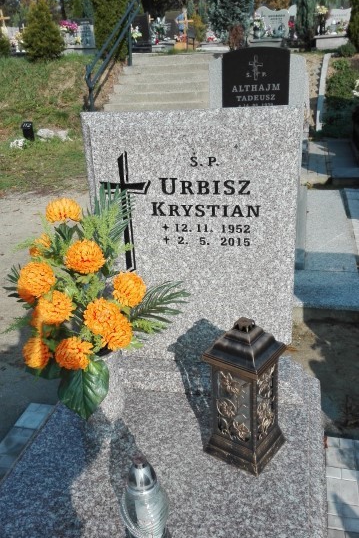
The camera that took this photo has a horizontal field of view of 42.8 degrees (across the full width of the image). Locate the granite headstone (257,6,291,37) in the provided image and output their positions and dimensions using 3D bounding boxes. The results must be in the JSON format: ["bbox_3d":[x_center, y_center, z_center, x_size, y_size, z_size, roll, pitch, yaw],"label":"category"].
[{"bbox_3d":[2.628,-6.891,12.800,0.930,0.820,0.120,3,25,14],"label":"granite headstone"}]

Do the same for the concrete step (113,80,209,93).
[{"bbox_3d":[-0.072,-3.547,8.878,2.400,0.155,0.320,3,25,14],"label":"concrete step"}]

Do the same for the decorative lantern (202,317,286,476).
[{"bbox_3d":[0.179,0.316,1.237,0.170,0.401,0.170,13,26,35],"label":"decorative lantern"}]

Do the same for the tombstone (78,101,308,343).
[{"bbox_3d":[0.050,-0.128,1.575,0.681,0.799,0.090,1,22,12],"label":"tombstone"}]

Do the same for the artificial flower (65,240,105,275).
[{"bbox_3d":[-0.268,-0.032,1.290,0.109,0.096,0.082,-4,24,0],"label":"artificial flower"}]

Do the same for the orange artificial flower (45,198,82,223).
[{"bbox_3d":[-0.324,-0.163,1.279,0.100,0.072,0.092,-4,24,0],"label":"orange artificial flower"}]

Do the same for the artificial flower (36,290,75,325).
[{"bbox_3d":[-0.357,0.111,1.320,0.108,0.100,0.100,-6,21,-7],"label":"artificial flower"}]

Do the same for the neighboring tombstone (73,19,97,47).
[{"bbox_3d":[-2.552,-6.312,12.300,0.640,0.760,0.120,-4,21,-3],"label":"neighboring tombstone"}]

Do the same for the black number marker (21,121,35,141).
[{"bbox_3d":[-2.038,-1.844,6.150,0.140,0.250,0.110,-3,20,-3],"label":"black number marker"}]

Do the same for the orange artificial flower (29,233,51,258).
[{"bbox_3d":[-0.434,-0.073,1.420,0.085,0.085,0.085,-1,21,7],"label":"orange artificial flower"}]

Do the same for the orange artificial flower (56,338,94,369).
[{"bbox_3d":[-0.318,0.253,1.373,0.108,0.095,0.085,-4,24,0],"label":"orange artificial flower"}]

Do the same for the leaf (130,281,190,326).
[{"bbox_3d":[-0.059,0.107,1.414,0.185,0.110,0.080,-4,24,0],"label":"leaf"}]

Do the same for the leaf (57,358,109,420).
[{"bbox_3d":[-0.300,0.366,1.414,0.155,0.175,0.090,-4,24,0],"label":"leaf"}]

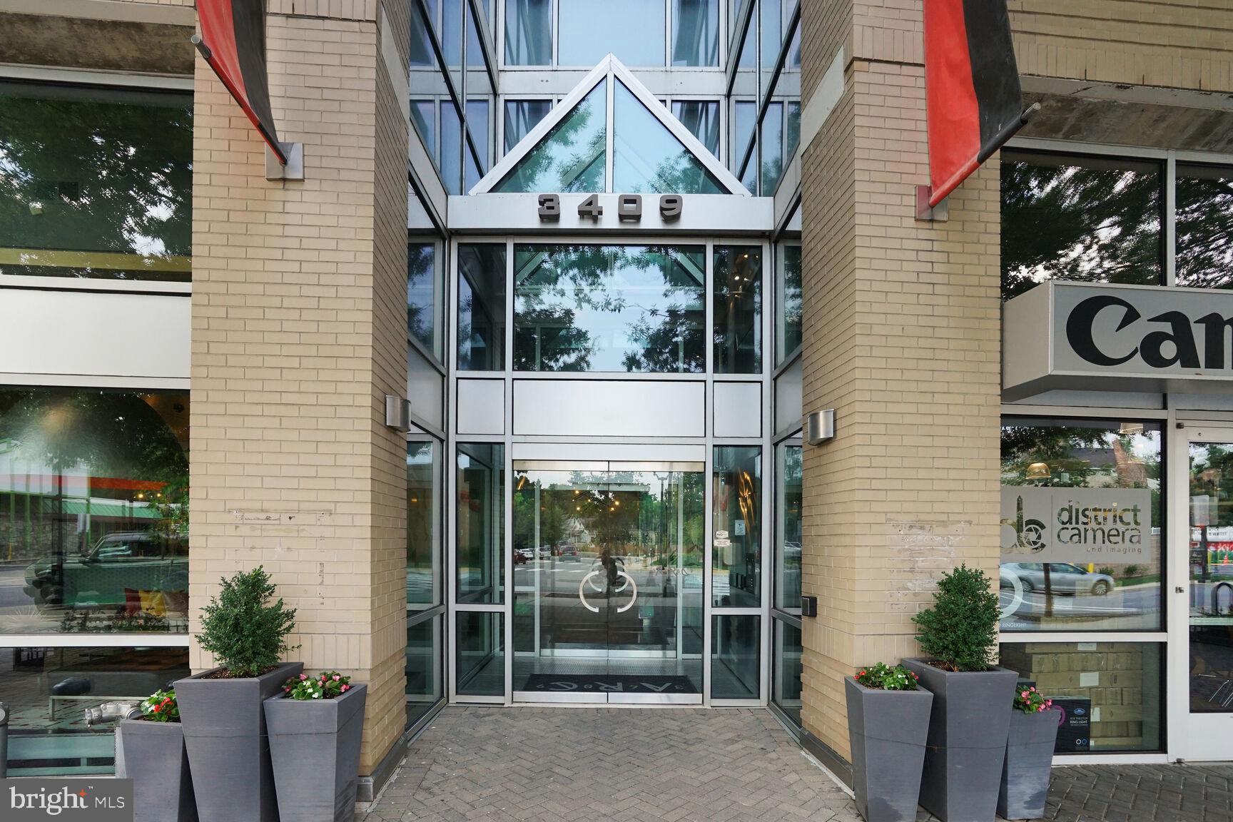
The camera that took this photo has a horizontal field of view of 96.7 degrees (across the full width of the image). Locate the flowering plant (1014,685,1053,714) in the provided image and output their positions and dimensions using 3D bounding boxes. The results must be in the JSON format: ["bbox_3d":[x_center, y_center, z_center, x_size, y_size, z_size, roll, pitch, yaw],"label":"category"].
[{"bbox_3d":[2.348,1.638,3.110,0.240,0.150,0.200,0,0,-5],"label":"flowering plant"}]

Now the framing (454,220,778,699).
[{"bbox_3d":[-0.058,0.539,5.070,3.020,4.350,0.140,0,0,0],"label":"framing"}]

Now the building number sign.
[{"bbox_3d":[-0.060,-1.821,4.920,1.290,0.230,0.070,0,0,0],"label":"building number sign"}]

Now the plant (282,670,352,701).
[{"bbox_3d":[-1.621,1.479,2.950,0.340,0.145,0.250,0,0,-5],"label":"plant"}]

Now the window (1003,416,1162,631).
[{"bbox_3d":[3.180,0.787,3.775,1.280,1.460,0.060,0,0,-5],"label":"window"}]

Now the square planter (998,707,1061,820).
[{"bbox_3d":[2.290,1.965,3.150,0.290,0.610,0.290,0,0,-5],"label":"square planter"}]

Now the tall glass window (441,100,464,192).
[{"bbox_3d":[-1.589,-2.535,5.300,0.060,0.900,0.600,0,0,0],"label":"tall glass window"}]

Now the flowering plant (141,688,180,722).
[{"bbox_3d":[-2.255,1.459,2.720,0.230,0.150,0.200,0,0,-5],"label":"flowering plant"}]

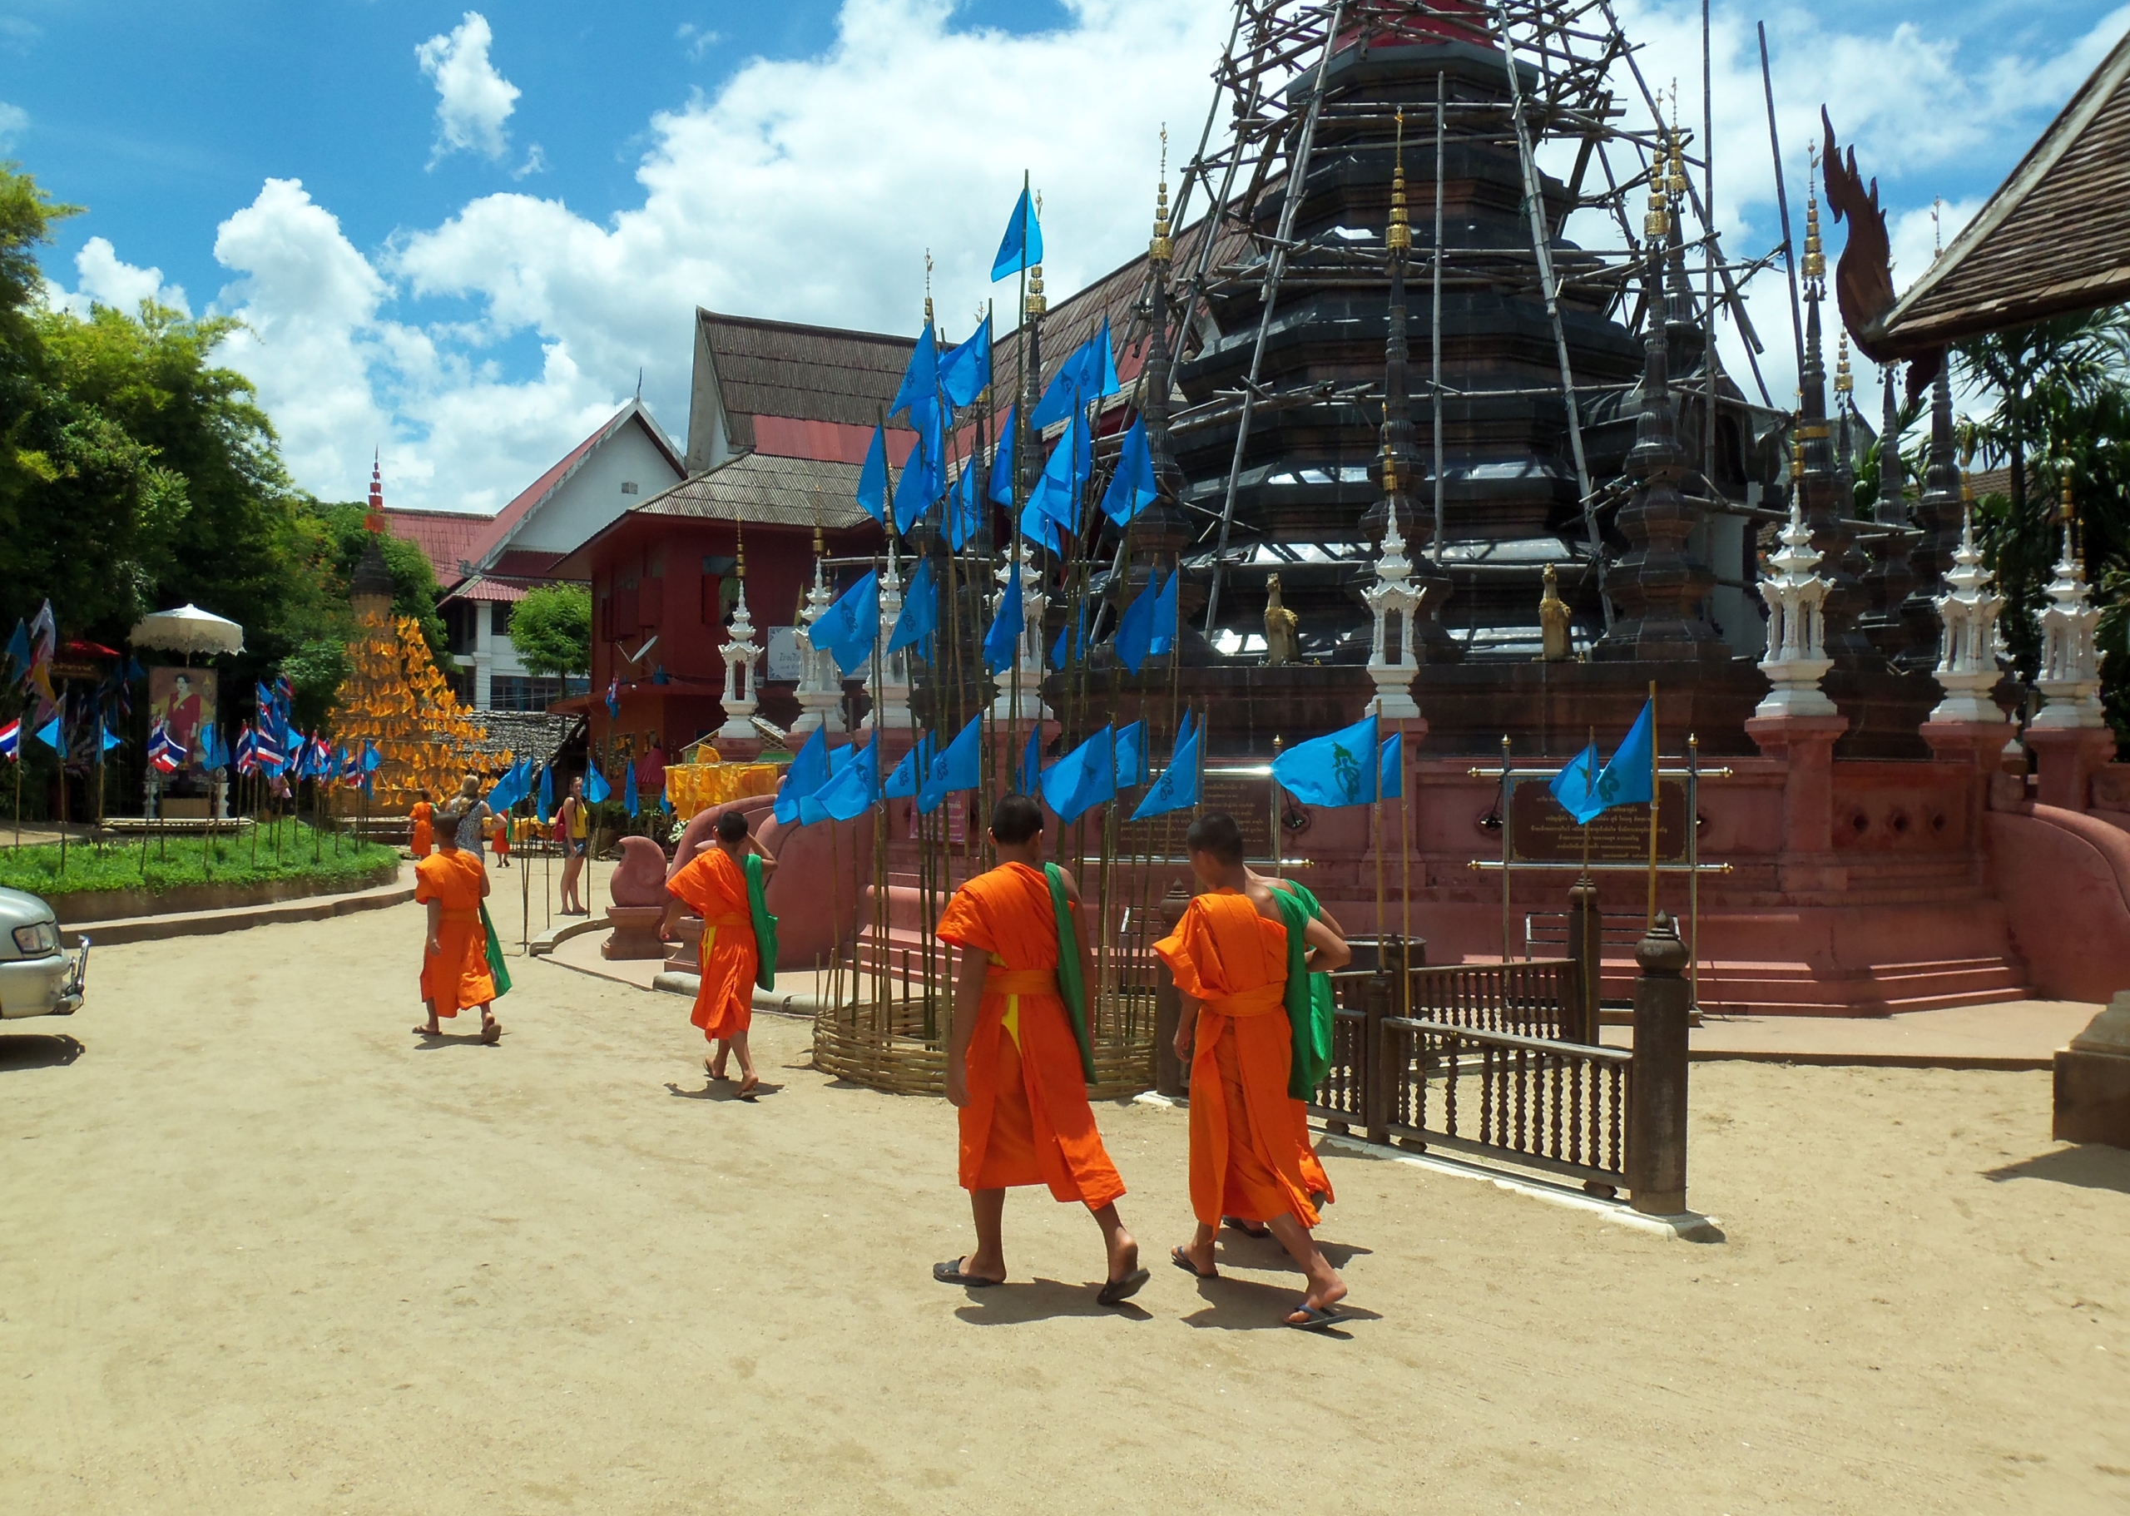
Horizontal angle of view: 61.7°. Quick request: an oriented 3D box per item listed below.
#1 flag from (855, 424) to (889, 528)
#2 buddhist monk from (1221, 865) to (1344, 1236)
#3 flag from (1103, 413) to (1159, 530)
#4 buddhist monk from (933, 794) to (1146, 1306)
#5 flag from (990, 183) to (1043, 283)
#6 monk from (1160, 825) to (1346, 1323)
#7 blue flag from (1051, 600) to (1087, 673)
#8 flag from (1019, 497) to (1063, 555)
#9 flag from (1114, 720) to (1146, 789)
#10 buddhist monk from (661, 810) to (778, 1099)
[{"bbox_3d":[-1.096,-1.607,10.134,0.099,0.565,0.268,1,-2,-45],"label":"flag"},{"bbox_3d":[0.674,0.946,6.200,0.550,1.494,0.620,0,0,-30],"label":"buddhist monk"},{"bbox_3d":[0.355,-1.548,9.650,0.330,0.591,0.200,0,0,10],"label":"flag"},{"bbox_3d":[-0.075,0.882,5.546,0.497,1.560,0.517,1,-2,-38],"label":"buddhist monk"},{"bbox_3d":[-0.300,-3.207,10.900,0.320,0.580,0.200,0,-1,0],"label":"flag"},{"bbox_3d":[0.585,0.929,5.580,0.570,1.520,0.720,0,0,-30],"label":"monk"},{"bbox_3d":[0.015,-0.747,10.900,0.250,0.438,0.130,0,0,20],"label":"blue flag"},{"bbox_3d":[-0.140,-1.506,11.100,0.280,0.480,0.180,0,-1,0],"label":"flag"},{"bbox_3d":[0.373,-0.005,11.600,0.280,0.410,0.160,0,-1,0],"label":"flag"},{"bbox_3d":[-1.827,1.002,9.419,0.556,1.490,0.457,1,-1,-24],"label":"buddhist monk"}]

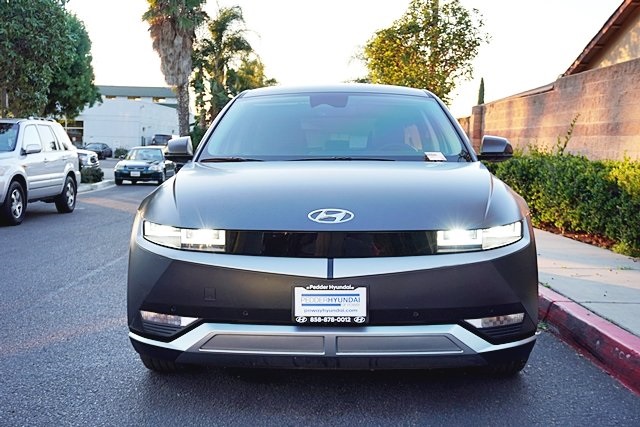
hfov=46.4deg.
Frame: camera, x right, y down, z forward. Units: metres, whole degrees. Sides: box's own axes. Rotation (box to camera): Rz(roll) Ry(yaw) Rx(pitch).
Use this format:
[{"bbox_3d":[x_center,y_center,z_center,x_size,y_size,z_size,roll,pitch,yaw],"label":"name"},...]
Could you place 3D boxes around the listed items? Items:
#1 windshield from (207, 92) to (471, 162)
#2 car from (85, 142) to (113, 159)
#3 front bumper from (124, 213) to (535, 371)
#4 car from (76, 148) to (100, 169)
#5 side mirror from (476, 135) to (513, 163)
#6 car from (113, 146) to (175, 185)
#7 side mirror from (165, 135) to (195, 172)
[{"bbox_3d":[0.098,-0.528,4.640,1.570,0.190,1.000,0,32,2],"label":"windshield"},{"bbox_3d":[-19.750,-5.560,67.000,1.850,1.450,4.750,0,5,-2],"label":"car"},{"bbox_3d":[0.056,0.323,3.290,1.870,0.600,0.500,0,5,2],"label":"front bumper"},{"bbox_3d":[-13.000,-2.950,37.800,4.600,1.550,1.820,5,7,42],"label":"car"},{"bbox_3d":[1.064,-0.392,4.540,0.225,0.165,0.180,0,5,2],"label":"side mirror"},{"bbox_3d":[-6.290,-1.780,27.600,1.705,1.385,4.440,0,5,-4],"label":"car"},{"bbox_3d":[-0.868,-0.390,4.610,0.220,0.165,0.180,0,5,2],"label":"side mirror"}]

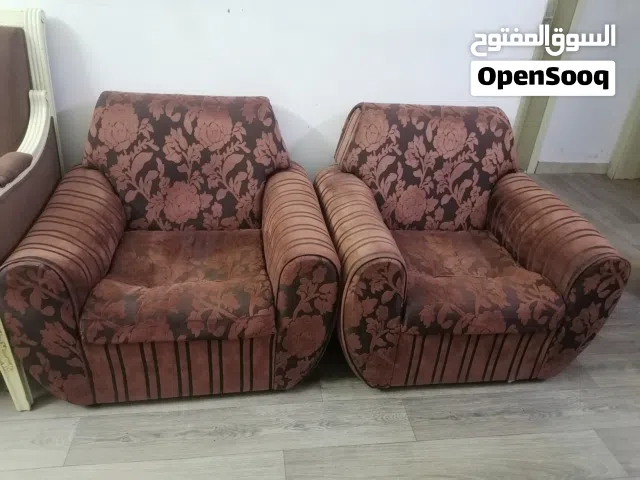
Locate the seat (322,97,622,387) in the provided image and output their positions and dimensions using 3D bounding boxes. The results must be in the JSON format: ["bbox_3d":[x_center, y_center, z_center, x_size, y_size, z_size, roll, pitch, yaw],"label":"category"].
[{"bbox_3d":[0.522,-0.017,2.104,1.023,0.891,0.843,-2,32,-9],"label":"seat"}]

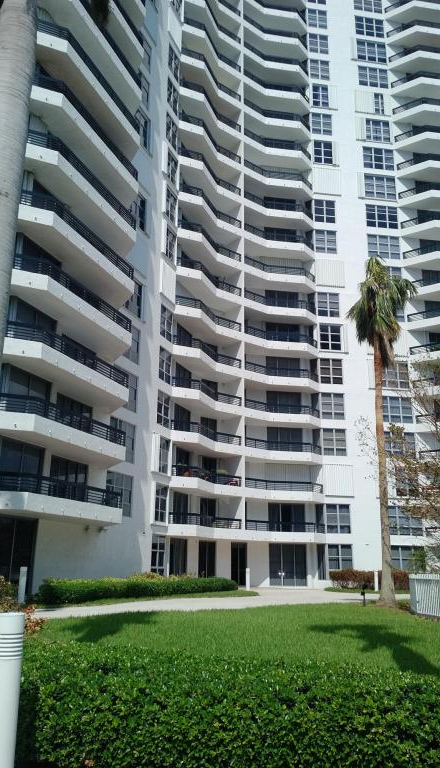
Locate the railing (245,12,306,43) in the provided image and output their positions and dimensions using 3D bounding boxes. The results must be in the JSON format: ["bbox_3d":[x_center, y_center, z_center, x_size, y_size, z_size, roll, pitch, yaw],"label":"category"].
[{"bbox_3d":[4.892,-29.947,51.169,6.521,0.598,0.755,8,-17,-23],"label":"railing"}]

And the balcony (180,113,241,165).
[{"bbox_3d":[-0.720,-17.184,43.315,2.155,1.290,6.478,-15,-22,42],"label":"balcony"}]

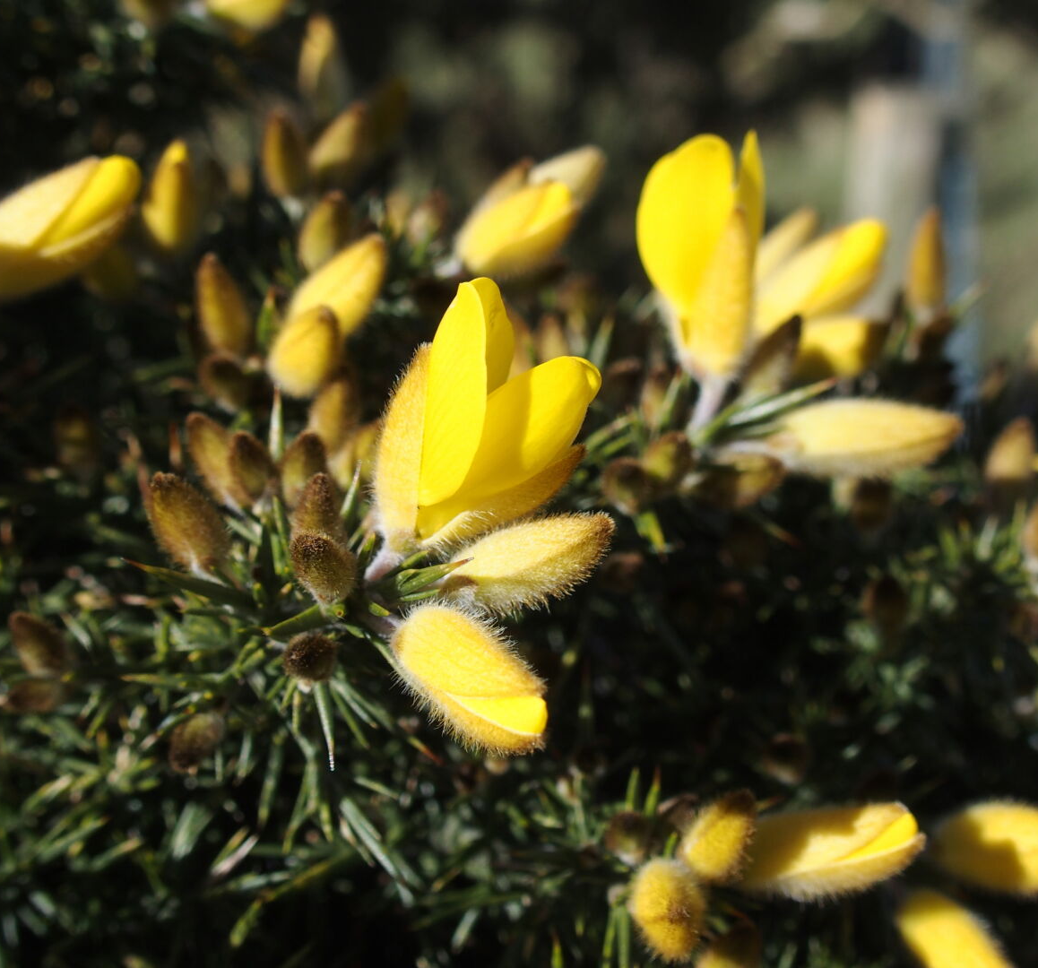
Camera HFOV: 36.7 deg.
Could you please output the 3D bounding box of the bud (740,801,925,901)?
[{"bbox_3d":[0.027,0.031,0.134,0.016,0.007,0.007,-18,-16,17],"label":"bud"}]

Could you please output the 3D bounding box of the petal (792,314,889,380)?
[{"bbox_3d":[0.030,-0.013,0.147,0.009,0.006,0.005,-9,0,18],"label":"petal"}]

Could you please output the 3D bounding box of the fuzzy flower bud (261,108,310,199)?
[{"bbox_3d":[-0.026,-0.036,0.172,0.005,0.010,0.005,-8,9,0],"label":"fuzzy flower bud"}]

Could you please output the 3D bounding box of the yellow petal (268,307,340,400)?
[{"bbox_3d":[-0.022,-0.013,0.157,0.006,0.010,0.006,25,26,-9],"label":"yellow petal"}]

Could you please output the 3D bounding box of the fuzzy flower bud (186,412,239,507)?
[{"bbox_3d":[-0.025,-0.002,0.128,0.004,0.008,0.004,-25,3,0],"label":"fuzzy flower bud"}]

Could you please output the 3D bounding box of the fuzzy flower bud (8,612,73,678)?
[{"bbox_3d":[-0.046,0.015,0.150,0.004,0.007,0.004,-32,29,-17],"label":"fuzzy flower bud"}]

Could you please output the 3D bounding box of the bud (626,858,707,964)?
[{"bbox_3d":[0.011,0.031,0.115,0.005,0.007,0.011,-12,9,-16],"label":"bud"}]

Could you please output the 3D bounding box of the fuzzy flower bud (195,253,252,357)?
[{"bbox_3d":[-0.026,-0.016,0.137,0.004,0.009,0.004,-12,12,0],"label":"fuzzy flower bud"}]

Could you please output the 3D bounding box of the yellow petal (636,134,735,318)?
[{"bbox_3d":[0.014,-0.022,0.132,0.008,0.016,0.004,1,6,11],"label":"yellow petal"}]

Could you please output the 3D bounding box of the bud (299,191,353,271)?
[{"bbox_3d":[-0.020,-0.026,0.160,0.005,0.008,0.005,16,9,0],"label":"bud"}]

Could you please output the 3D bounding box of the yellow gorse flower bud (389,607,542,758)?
[{"bbox_3d":[-0.004,0.014,0.110,0.013,0.006,0.006,34,1,22],"label":"yellow gorse flower bud"}]

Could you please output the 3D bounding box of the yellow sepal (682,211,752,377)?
[{"bbox_3d":[0.018,-0.017,0.138,0.005,0.015,0.005,12,3,0],"label":"yellow sepal"}]

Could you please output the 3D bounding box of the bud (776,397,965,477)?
[{"bbox_3d":[0.029,-0.004,0.128,0.015,0.006,0.006,-2,0,6],"label":"bud"}]

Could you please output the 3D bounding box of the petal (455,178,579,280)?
[{"bbox_3d":[0.000,-0.024,0.148,0.013,0.007,0.006,-37,0,6],"label":"petal"}]

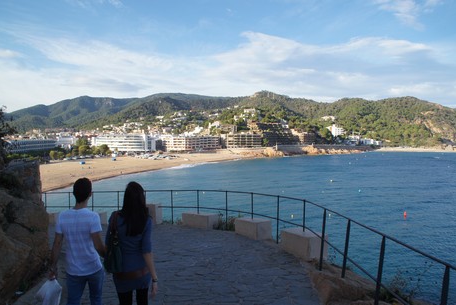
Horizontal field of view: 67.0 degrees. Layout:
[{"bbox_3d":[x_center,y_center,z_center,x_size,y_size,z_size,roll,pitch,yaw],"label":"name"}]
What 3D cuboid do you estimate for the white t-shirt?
[{"bbox_3d":[-1.460,0.880,3.370,0.450,0.660,0.260,0,3,-8],"label":"white t-shirt"}]

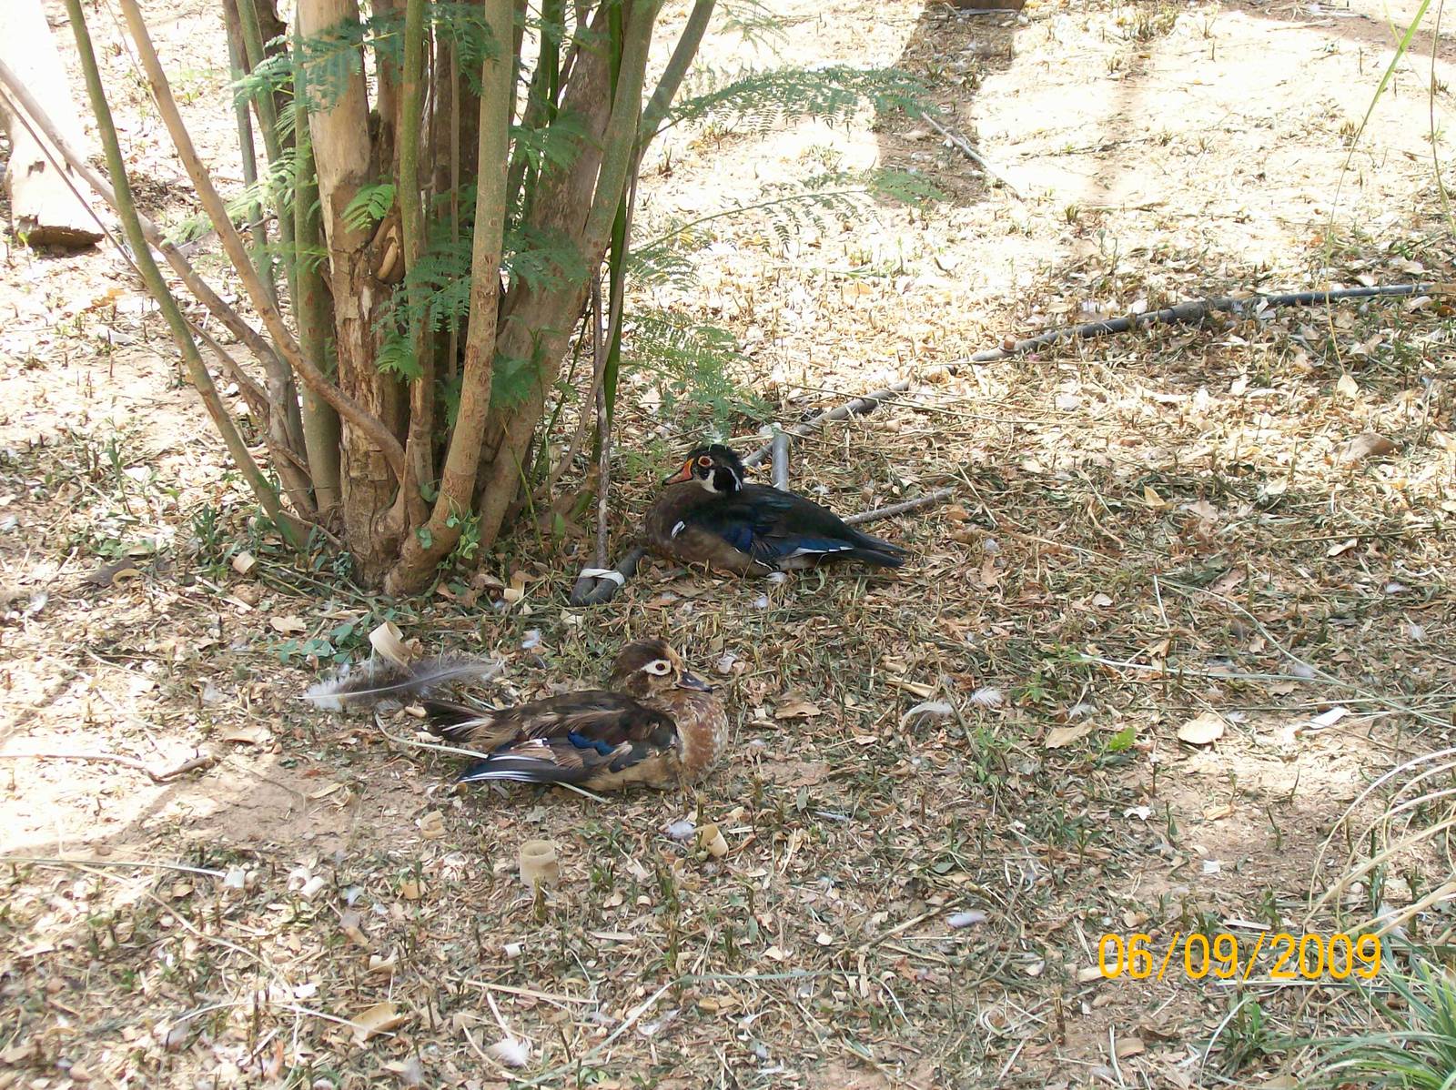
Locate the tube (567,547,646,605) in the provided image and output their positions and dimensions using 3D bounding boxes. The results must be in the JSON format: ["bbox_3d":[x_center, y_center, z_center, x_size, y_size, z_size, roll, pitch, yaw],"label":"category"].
[{"bbox_3d":[-0.167,0.034,4.037,0.065,0.042,0.150,9,23,22],"label":"tube"}]

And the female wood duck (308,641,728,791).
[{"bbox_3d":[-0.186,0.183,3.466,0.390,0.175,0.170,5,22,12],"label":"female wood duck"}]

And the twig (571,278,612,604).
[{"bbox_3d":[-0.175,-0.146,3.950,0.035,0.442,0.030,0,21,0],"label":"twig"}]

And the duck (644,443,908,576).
[{"bbox_3d":[0.071,-0.063,4.102,0.365,0.178,0.160,2,21,6],"label":"duck"}]

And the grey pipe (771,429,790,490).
[{"bbox_3d":[0.077,-0.112,4.310,0.024,0.125,0.024,0,19,0],"label":"grey pipe"}]

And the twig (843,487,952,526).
[{"bbox_3d":[0.250,-0.057,4.312,0.215,0.016,0.018,-16,26,-36],"label":"twig"}]

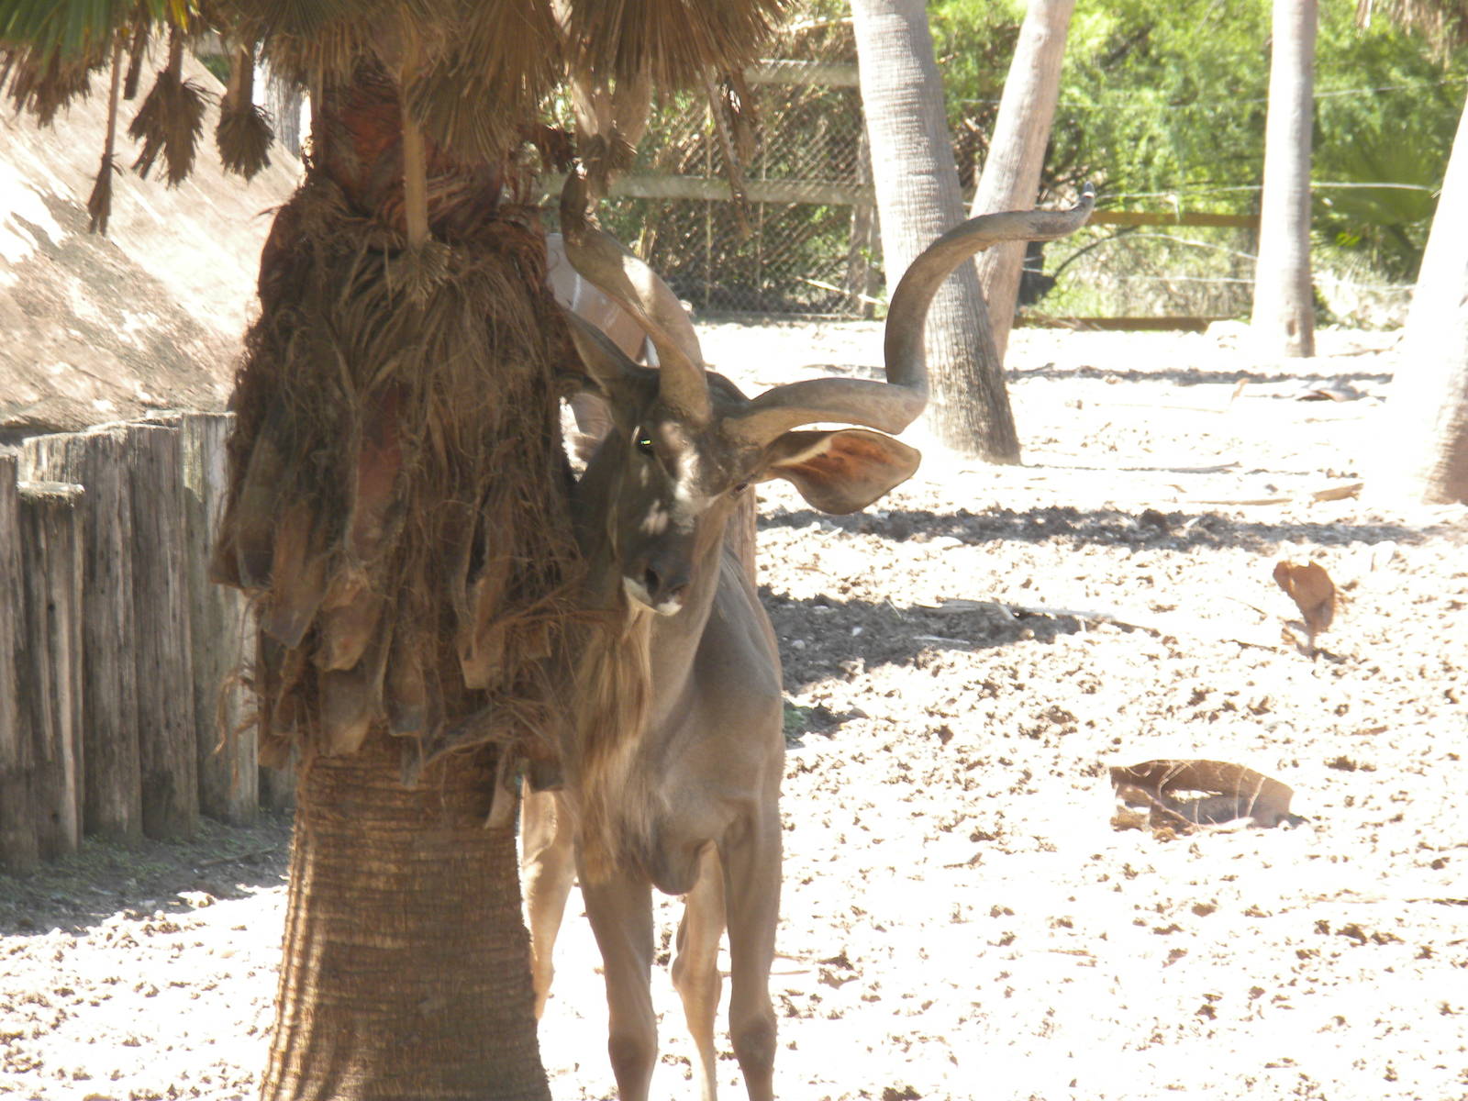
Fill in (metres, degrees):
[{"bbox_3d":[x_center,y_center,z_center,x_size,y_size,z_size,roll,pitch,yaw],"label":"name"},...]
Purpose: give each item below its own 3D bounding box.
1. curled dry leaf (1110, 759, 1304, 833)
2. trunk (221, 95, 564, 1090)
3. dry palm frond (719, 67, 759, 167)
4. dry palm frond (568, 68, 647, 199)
[{"bbox_3d":[1.172,0.606,25.000,0.480,0.160,0.220,0,3,0],"label":"curled dry leaf"},{"bbox_3d":[-0.569,0.175,17.000,0.570,2.000,0.570,0,3,0],"label":"trunk"},{"bbox_3d":[0.011,-0.732,17.100,0.070,0.180,0.060,0,3,0],"label":"dry palm frond"},{"bbox_3d":[-0.213,-0.710,17.100,0.140,0.230,0.100,0,3,0],"label":"dry palm frond"}]

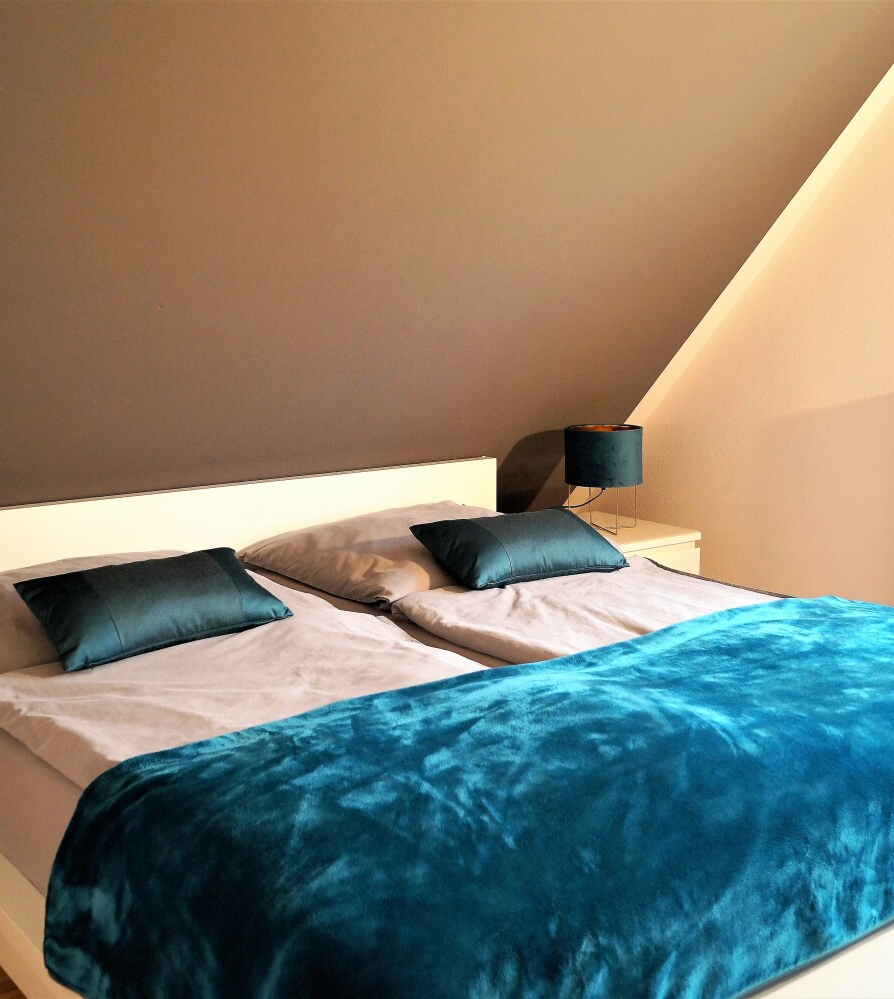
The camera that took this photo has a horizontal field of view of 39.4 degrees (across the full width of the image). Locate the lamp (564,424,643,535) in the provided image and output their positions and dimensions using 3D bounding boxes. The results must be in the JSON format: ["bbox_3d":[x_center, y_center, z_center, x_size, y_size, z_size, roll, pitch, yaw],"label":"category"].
[{"bbox_3d":[0.526,-0.068,4.130,0.257,0.338,0.257,1,9,0],"label":"lamp"}]

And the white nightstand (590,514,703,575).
[{"bbox_3d":[0.531,0.367,4.232,0.400,0.550,0.480,-7,12,-39],"label":"white nightstand"}]

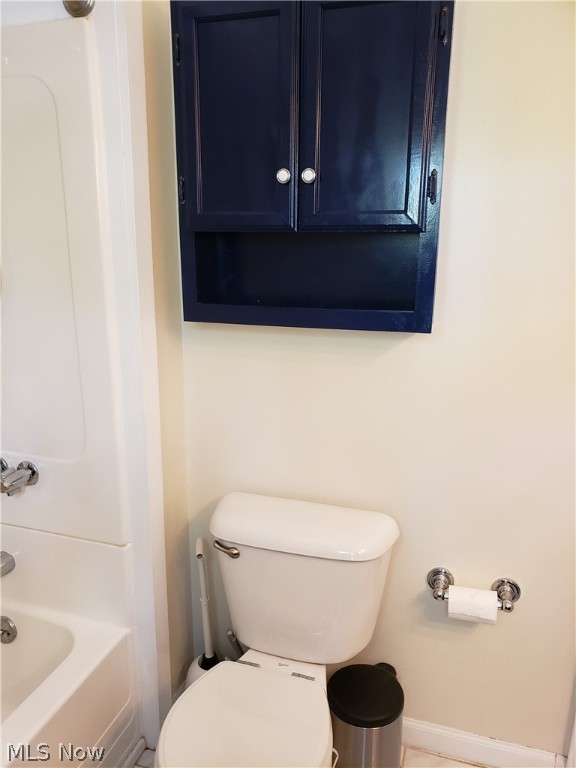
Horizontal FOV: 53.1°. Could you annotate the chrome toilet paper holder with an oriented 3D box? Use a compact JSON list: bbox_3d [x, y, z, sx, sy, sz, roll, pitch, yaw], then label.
[{"bbox_3d":[0.451,0.510,1.402,0.223,0.066,0.085,5,15,17],"label":"chrome toilet paper holder"}]

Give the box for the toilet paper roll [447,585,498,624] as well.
[{"bbox_3d":[0.442,0.527,1.378,0.108,0.075,0.075,5,15,17],"label":"toilet paper roll"}]

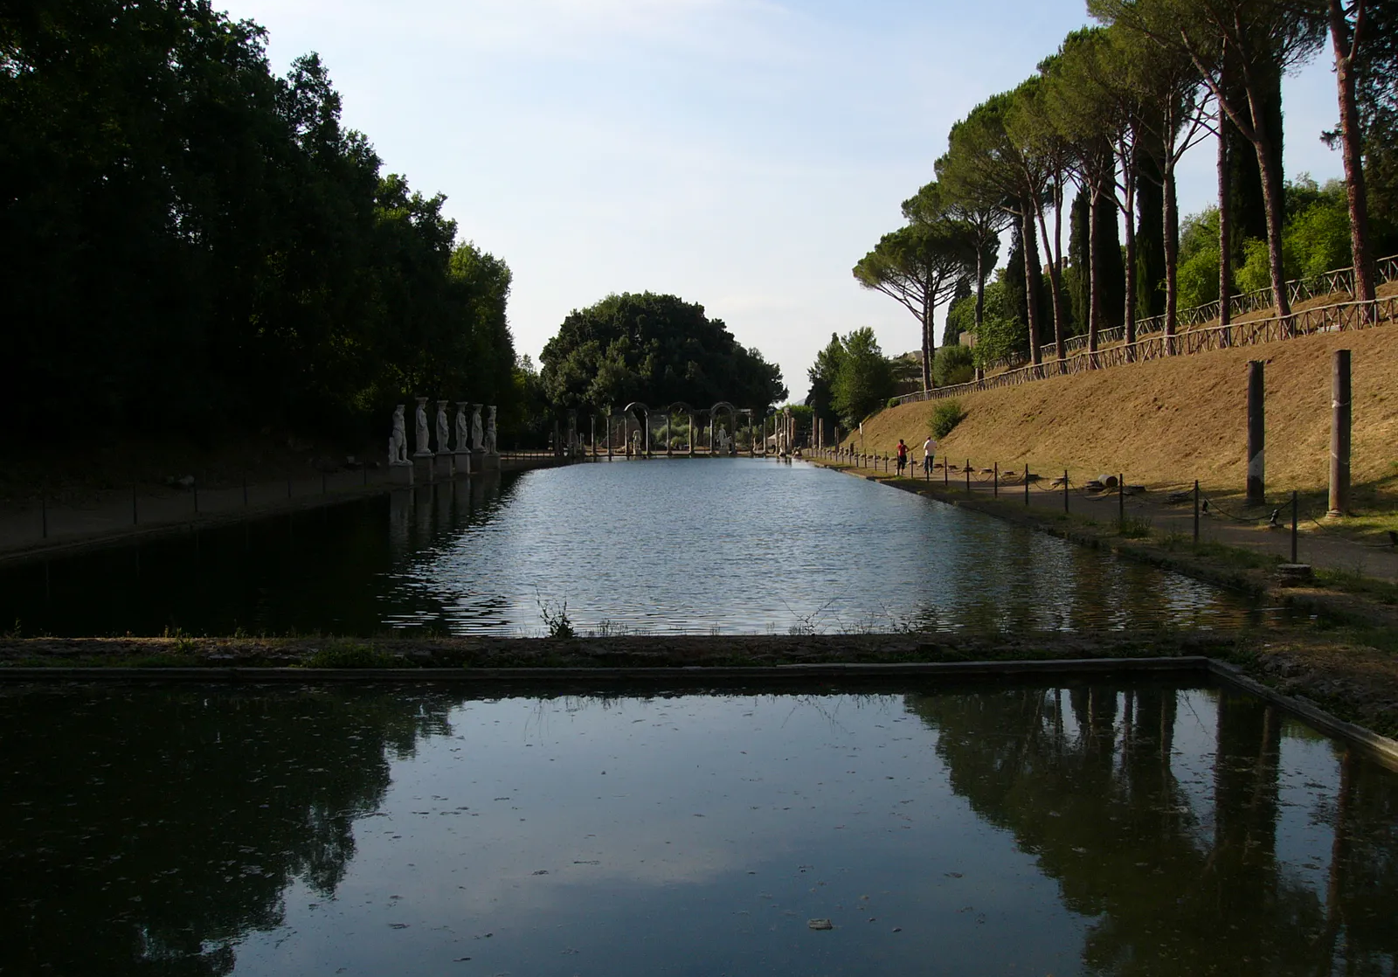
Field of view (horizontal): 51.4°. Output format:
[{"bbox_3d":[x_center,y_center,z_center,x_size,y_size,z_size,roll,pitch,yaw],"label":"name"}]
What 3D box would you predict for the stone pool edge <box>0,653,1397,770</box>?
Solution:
[{"bbox_3d":[-1.200,1.766,11.100,11.800,0.220,4.700,0,2,0],"label":"stone pool edge"}]

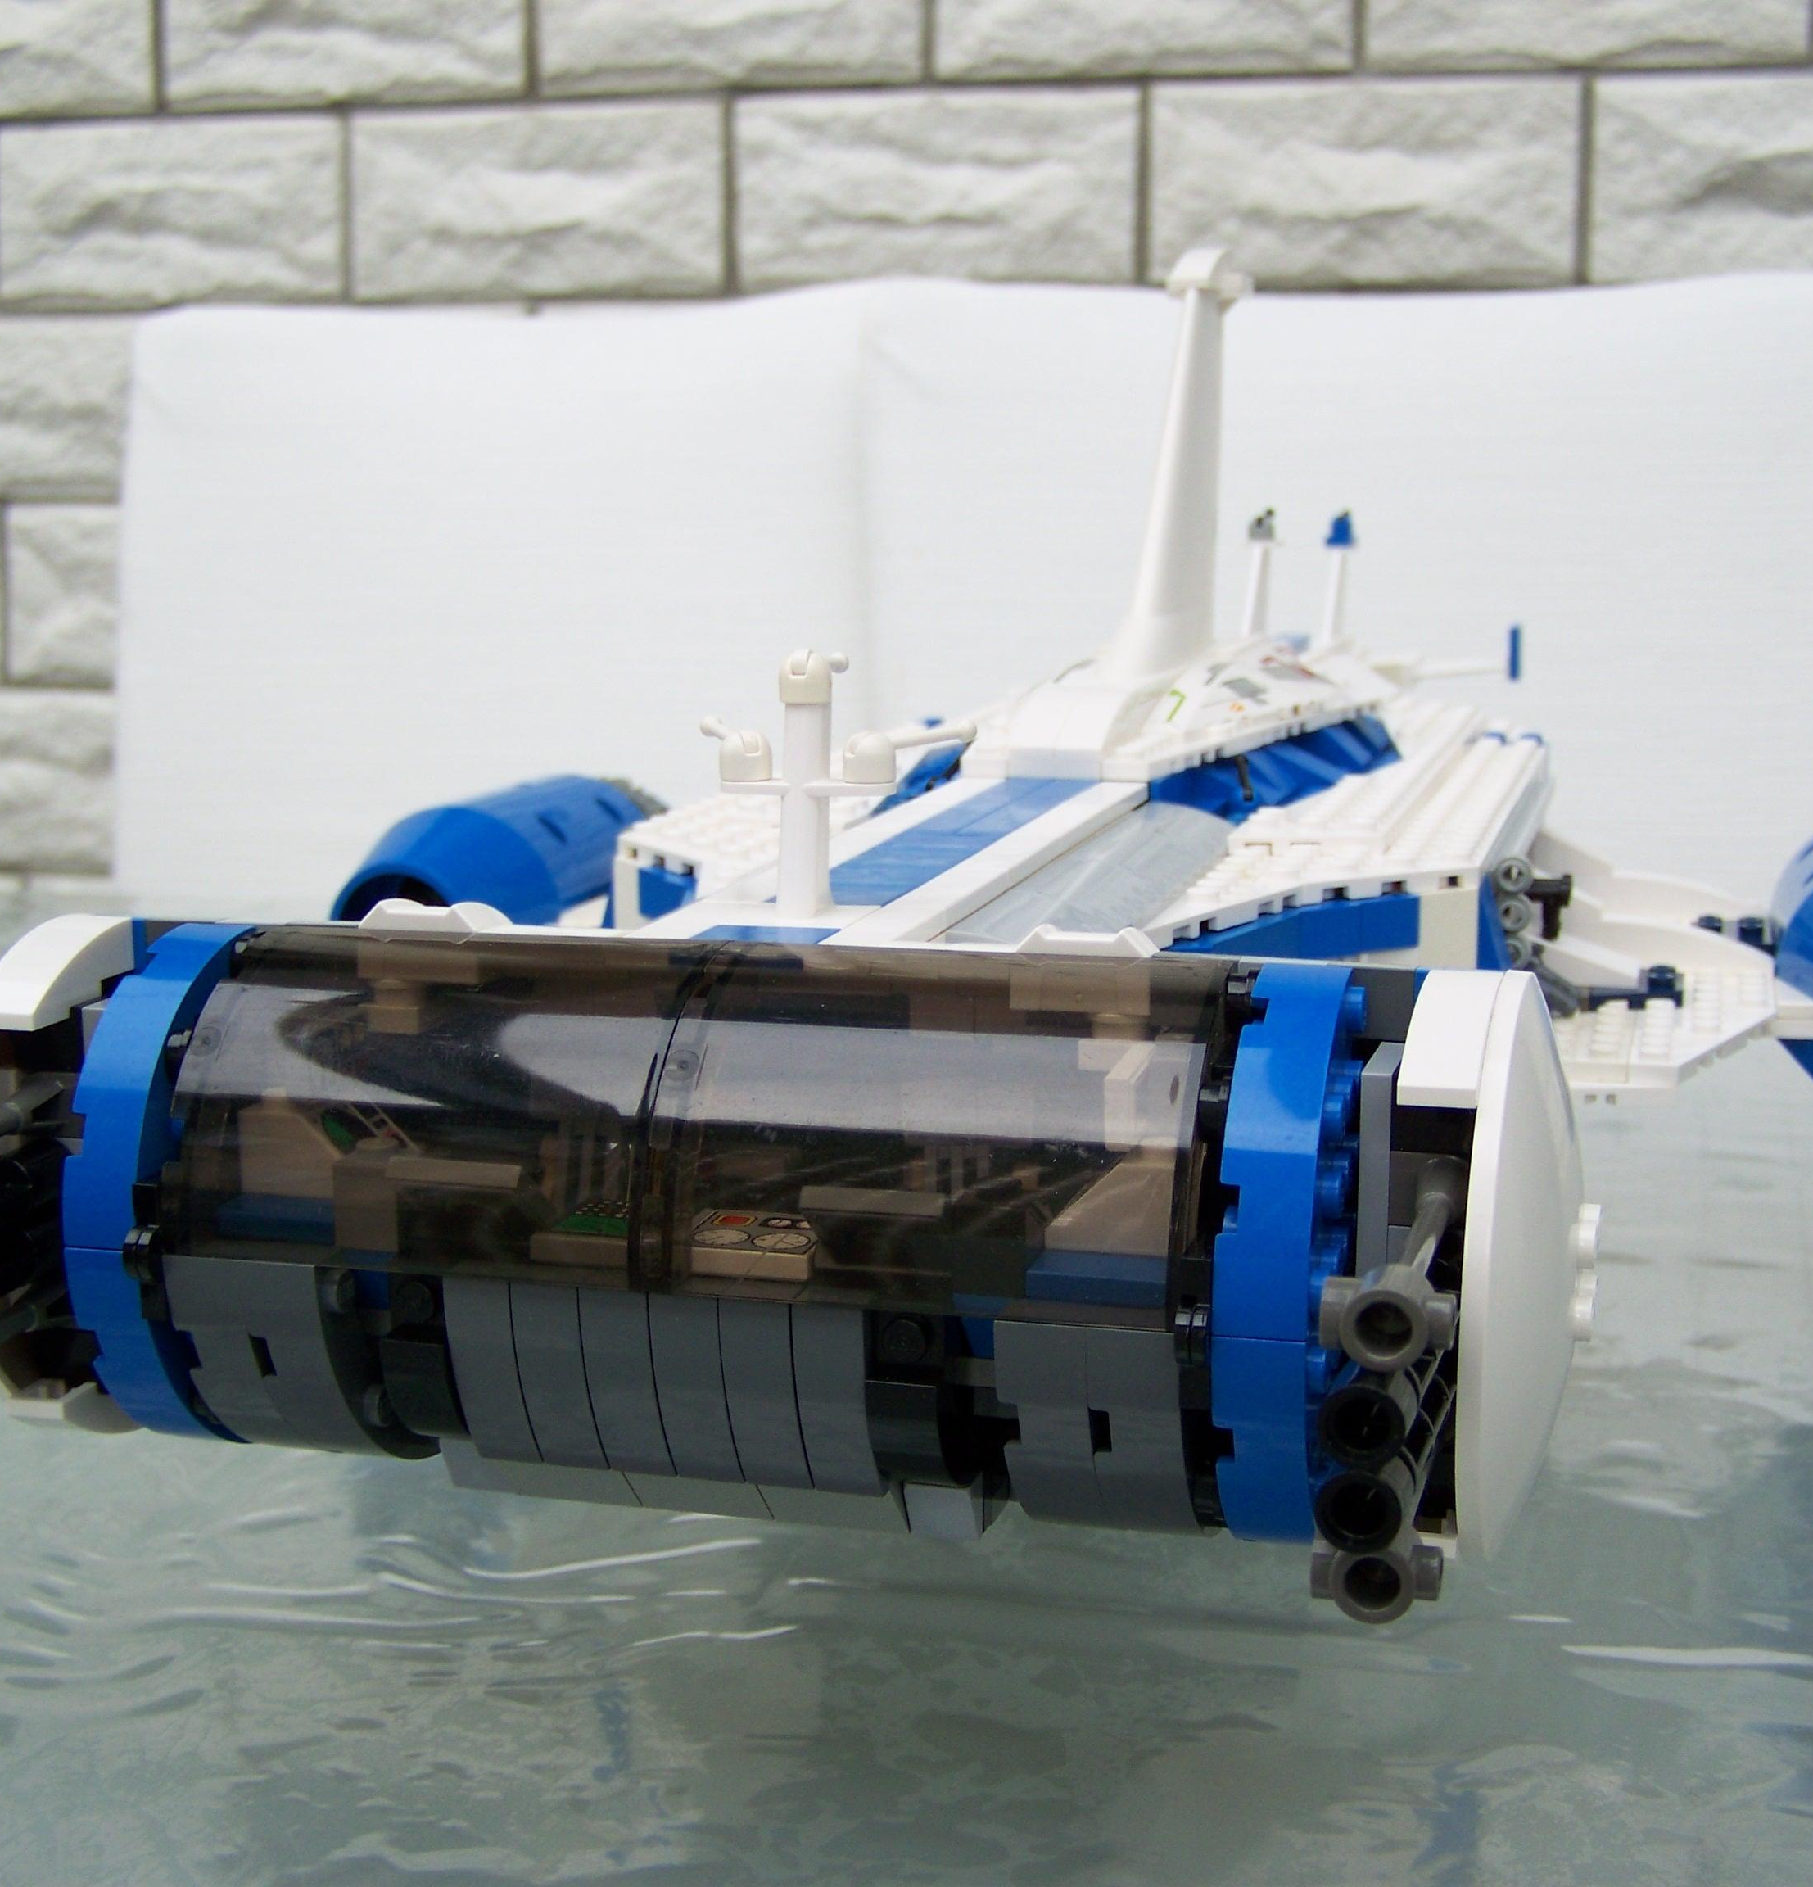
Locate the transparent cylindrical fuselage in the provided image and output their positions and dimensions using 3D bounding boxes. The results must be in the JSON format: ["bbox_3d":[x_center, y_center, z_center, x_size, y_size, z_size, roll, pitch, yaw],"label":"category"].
[{"bbox_3d":[-0.024,0.018,0.304,0.115,0.032,0.033,2,11,16],"label":"transparent cylindrical fuselage"}]

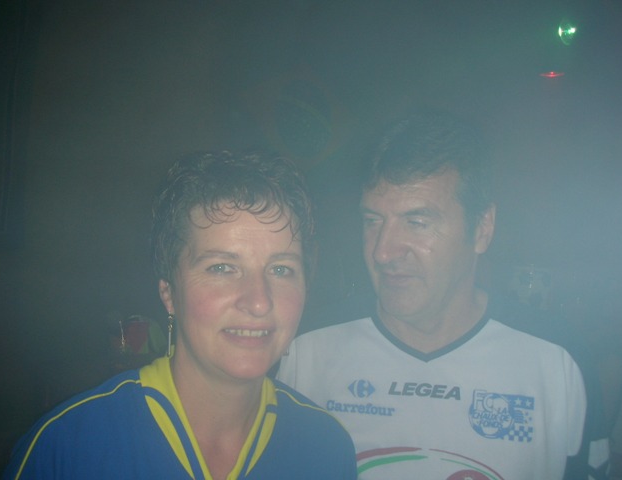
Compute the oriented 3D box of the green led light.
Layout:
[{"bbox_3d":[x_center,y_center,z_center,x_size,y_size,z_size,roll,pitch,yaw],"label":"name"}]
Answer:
[{"bbox_3d":[1.268,-1.026,3.200,0.100,0.110,0.070,-4,9,45],"label":"green led light"}]

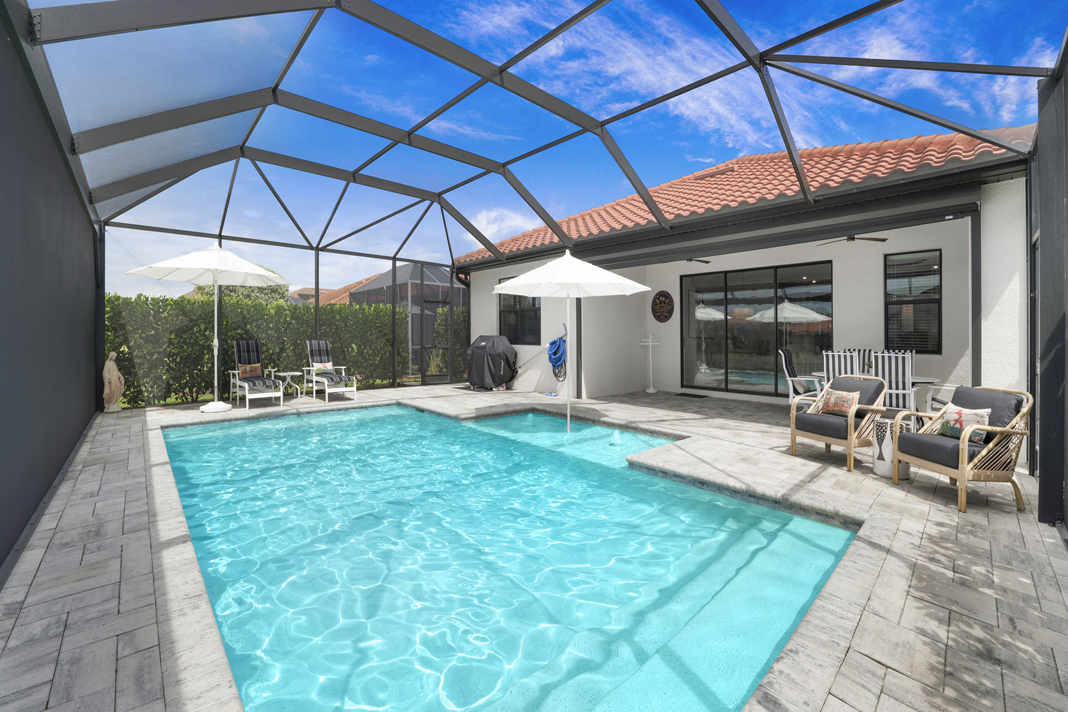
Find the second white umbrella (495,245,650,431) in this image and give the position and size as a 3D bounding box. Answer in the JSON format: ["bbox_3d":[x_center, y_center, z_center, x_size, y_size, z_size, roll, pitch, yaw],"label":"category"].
[{"bbox_3d":[0.586,-0.223,6.745,2.475,3.006,2.475,0,2,0],"label":"second white umbrella"}]

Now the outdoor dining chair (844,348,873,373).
[{"bbox_3d":[5.775,0.490,7.465,0.626,1.193,0.585,-2,3,-44],"label":"outdoor dining chair"}]

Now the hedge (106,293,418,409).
[{"bbox_3d":[-6.386,-0.168,10.733,6.460,2.285,1.020,-2,3,-44],"label":"hedge"}]

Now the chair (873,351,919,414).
[{"bbox_3d":[5.447,0.535,6.312,0.626,1.193,0.585,-2,3,-44],"label":"chair"}]

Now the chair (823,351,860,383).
[{"bbox_3d":[5.016,0.515,6.763,0.626,1.193,0.585,-2,3,-44],"label":"chair"}]

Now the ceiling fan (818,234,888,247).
[{"bbox_3d":[5.309,-2.025,6.951,1.292,0.272,1.292,-2,3,-44],"label":"ceiling fan"}]

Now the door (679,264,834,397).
[{"bbox_3d":[4.822,-0.548,9.374,0.120,2.825,3.175,-2,3,-44],"label":"door"}]

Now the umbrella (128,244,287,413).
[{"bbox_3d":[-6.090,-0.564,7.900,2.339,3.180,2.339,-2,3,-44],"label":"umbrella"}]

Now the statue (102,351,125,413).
[{"bbox_3d":[-7.981,0.471,7.854,0.245,1.104,0.258,0,2,6],"label":"statue"}]

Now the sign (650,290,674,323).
[{"bbox_3d":[3.348,-1.299,10.853,0.040,0.849,0.669,-2,3,-44],"label":"sign"}]

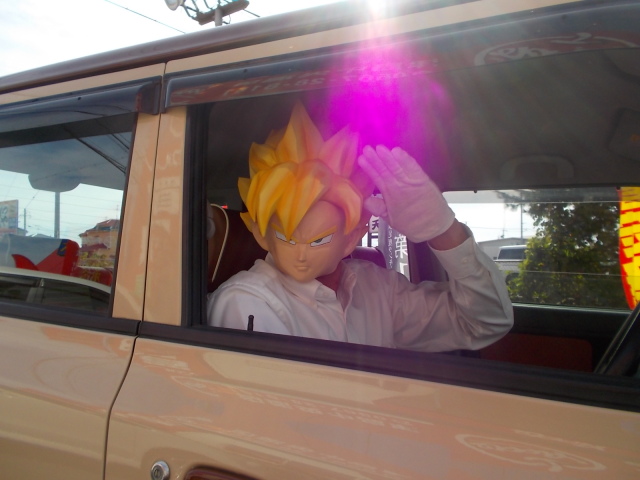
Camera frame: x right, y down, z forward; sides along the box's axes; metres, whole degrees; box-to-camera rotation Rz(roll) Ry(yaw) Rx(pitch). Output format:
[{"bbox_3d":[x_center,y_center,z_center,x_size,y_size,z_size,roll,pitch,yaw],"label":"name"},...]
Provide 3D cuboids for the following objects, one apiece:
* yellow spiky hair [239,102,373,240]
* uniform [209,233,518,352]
[{"bbox_3d":[-0.030,-0.140,1.130,0.270,0.280,0.270,0,10,6],"label":"yellow spiky hair"},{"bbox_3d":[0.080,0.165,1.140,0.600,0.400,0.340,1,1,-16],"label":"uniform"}]

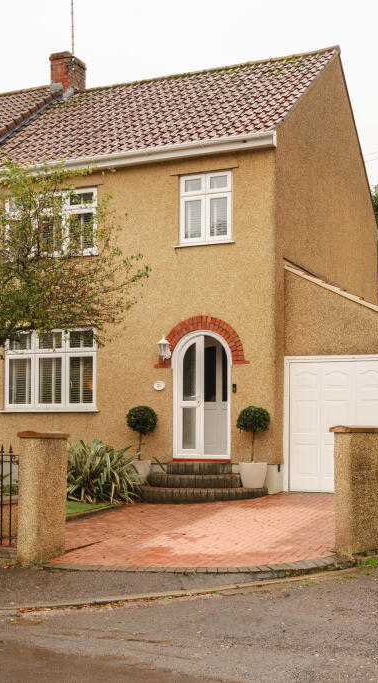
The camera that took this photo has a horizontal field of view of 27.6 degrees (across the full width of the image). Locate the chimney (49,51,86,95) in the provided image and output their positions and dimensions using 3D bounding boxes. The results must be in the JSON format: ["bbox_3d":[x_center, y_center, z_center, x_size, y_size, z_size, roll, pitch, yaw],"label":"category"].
[{"bbox_3d":[-2.721,-5.934,17.200,0.520,0.950,0.700,-1,-3,23],"label":"chimney"}]

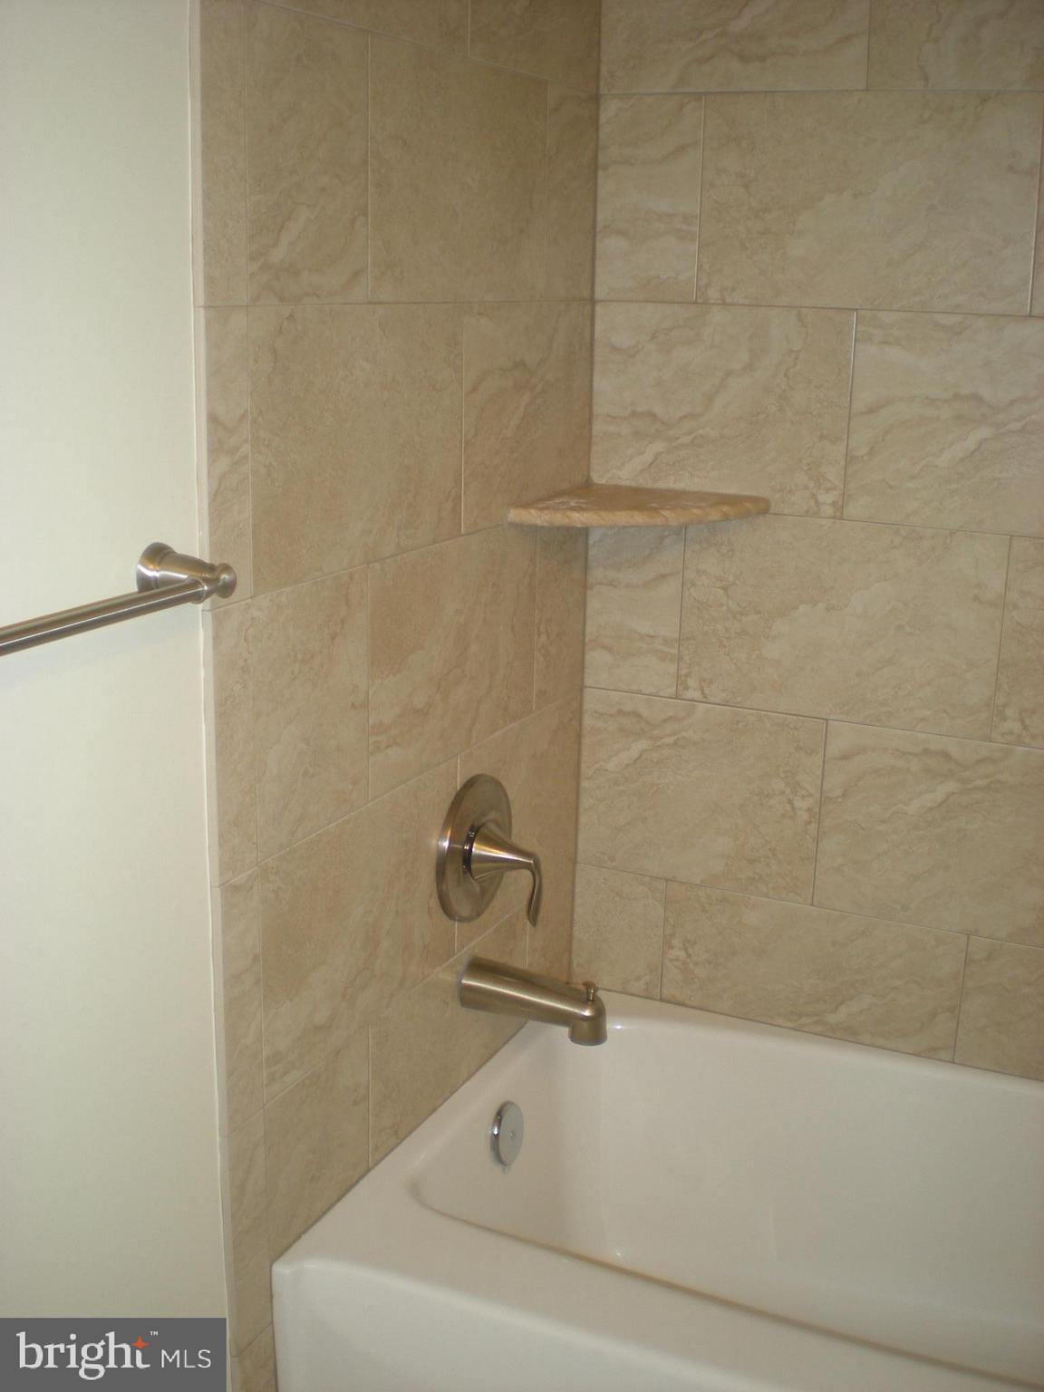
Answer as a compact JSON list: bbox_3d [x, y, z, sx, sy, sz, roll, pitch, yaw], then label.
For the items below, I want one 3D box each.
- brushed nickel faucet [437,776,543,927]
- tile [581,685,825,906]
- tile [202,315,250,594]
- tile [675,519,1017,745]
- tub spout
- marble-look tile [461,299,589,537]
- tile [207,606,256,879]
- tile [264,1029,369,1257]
[{"bbox_3d":[-0.018,0.188,1.809,0.093,0.178,0.177,8,17,24],"label":"brushed nickel faucet"},{"bbox_3d":[0.233,0.129,2.030,0.336,0.251,0.009,8,17,24],"label":"tile"},{"bbox_3d":[-0.254,-0.202,1.288,0.010,0.253,0.059,8,17,24],"label":"tile"},{"bbox_3d":[0.392,-0.092,1.907,0.404,0.253,0.010,8,17,24],"label":"tile"},{"bbox_3d":[0.019,0.366,1.836,0.178,0.080,0.058,8,17,24],"label":"tub spout"},{"bbox_3d":[0.008,-0.341,1.823,0.010,0.253,0.352,8,17,24],"label":"marble-look tile"},{"bbox_3d":[-0.260,0.042,1.354,0.010,0.253,0.059,8,17,24],"label":"tile"},{"bbox_3d":[-0.212,0.464,1.595,0.010,0.181,0.201,8,17,24],"label":"tile"}]

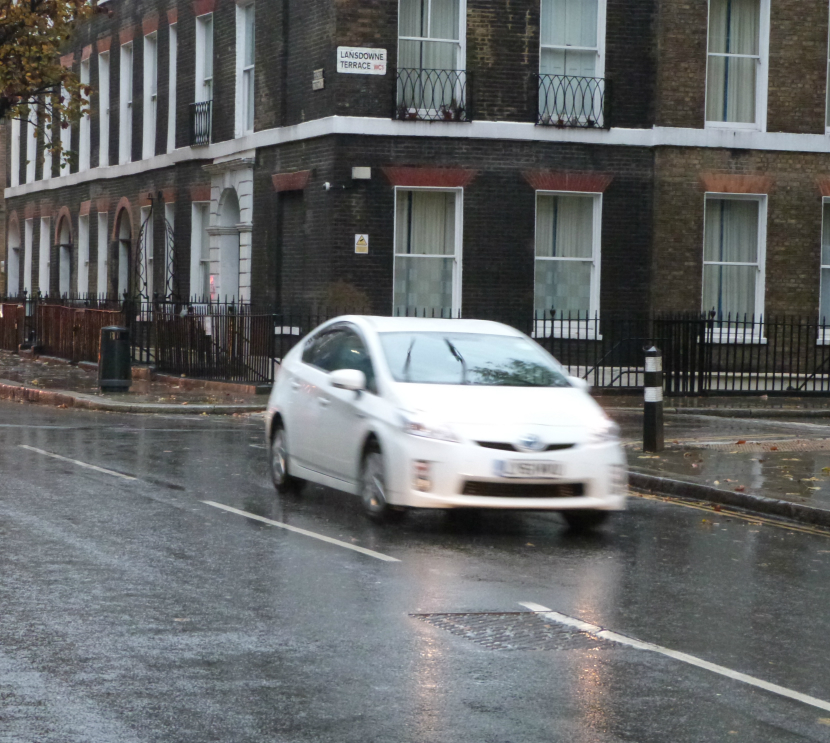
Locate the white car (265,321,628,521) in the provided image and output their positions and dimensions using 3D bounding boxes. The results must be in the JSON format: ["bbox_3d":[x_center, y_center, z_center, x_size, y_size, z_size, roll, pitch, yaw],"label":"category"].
[{"bbox_3d":[0.116,0.323,18.963,1.760,1.490,4.460,1,2,-18],"label":"white car"}]

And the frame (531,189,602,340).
[{"bbox_3d":[2.499,-1.745,40.852,1.200,2.450,0.250,0,2,-19],"label":"frame"}]

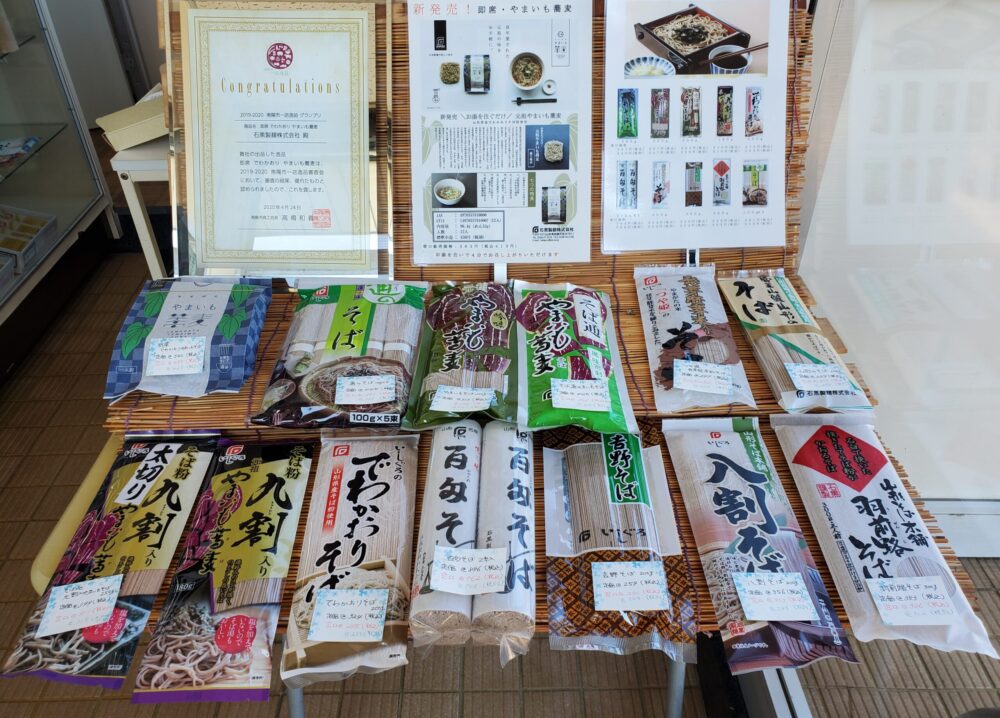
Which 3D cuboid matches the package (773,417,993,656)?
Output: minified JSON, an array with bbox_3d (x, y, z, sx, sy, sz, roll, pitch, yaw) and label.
[{"bbox_3d":[0.305,0.130,0.630,0.098,0.030,0.246,2,39,3],"label":"package"}]

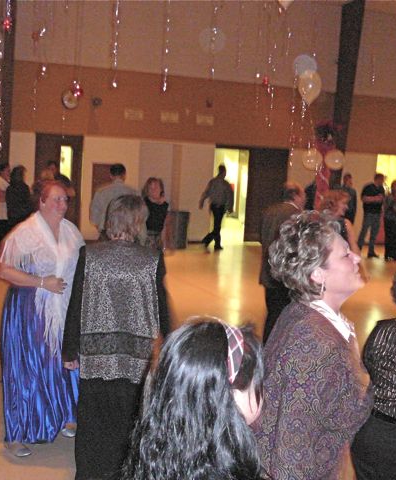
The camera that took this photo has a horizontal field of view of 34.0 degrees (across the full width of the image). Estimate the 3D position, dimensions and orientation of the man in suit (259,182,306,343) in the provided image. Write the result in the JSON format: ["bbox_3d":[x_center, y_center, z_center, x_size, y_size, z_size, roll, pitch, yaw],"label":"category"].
[{"bbox_3d":[0.768,0.281,5.660,0.420,1.610,0.520,-2,8,-38],"label":"man in suit"}]

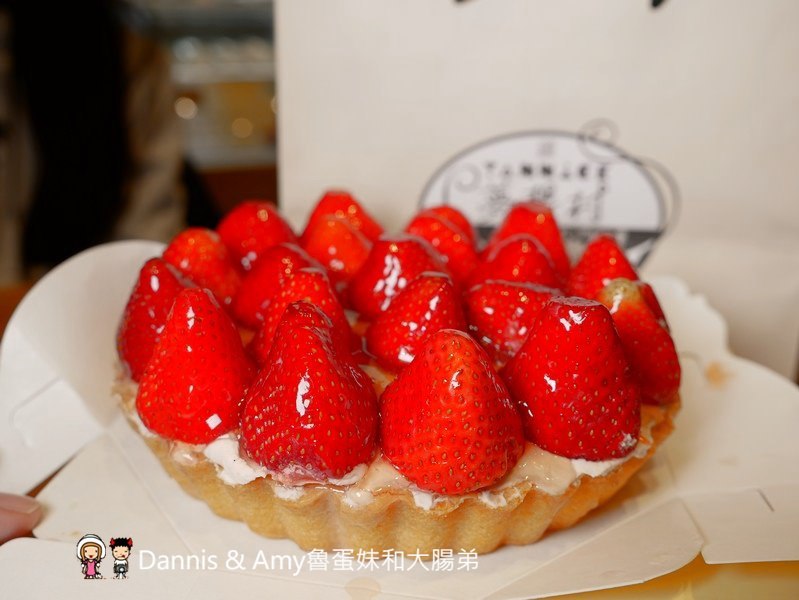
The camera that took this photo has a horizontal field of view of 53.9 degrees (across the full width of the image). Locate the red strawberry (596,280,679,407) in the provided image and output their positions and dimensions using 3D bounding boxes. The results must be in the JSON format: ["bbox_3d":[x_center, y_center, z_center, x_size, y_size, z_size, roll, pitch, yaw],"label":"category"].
[{"bbox_3d":[0.062,0.010,0.223,0.031,0.034,0.031,-12,21,5],"label":"red strawberry"}]

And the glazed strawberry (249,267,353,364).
[{"bbox_3d":[-0.028,0.008,0.219,0.030,0.035,0.030,1,21,0],"label":"glazed strawberry"}]

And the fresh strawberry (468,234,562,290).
[{"bbox_3d":[0.038,-0.007,0.253,0.029,0.030,0.029,1,21,0],"label":"fresh strawberry"}]

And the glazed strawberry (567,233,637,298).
[{"bbox_3d":[0.069,-0.008,0.263,0.025,0.028,0.025,1,21,0],"label":"glazed strawberry"}]

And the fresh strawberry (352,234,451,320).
[{"bbox_3d":[-0.001,-0.008,0.256,0.031,0.026,0.031,1,21,0],"label":"fresh strawberry"}]

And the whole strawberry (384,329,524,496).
[{"bbox_3d":[0.012,0.024,0.180,0.034,0.035,0.034,1,21,0],"label":"whole strawberry"}]

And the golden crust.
[{"bbox_3d":[0.000,0.022,0.247,0.170,0.023,0.170,1,21,0],"label":"golden crust"}]

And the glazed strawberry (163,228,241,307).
[{"bbox_3d":[-0.067,-0.011,0.265,0.026,0.027,0.026,1,21,0],"label":"glazed strawberry"}]

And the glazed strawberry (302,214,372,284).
[{"bbox_3d":[-0.022,-0.018,0.285,0.026,0.025,0.026,1,21,0],"label":"glazed strawberry"}]

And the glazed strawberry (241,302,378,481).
[{"bbox_3d":[-0.020,0.019,0.175,0.031,0.037,0.031,1,21,0],"label":"glazed strawberry"}]

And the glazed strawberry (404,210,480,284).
[{"bbox_3d":[0.015,-0.016,0.284,0.028,0.034,0.028,-2,21,1],"label":"glazed strawberry"}]

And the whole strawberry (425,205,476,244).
[{"bbox_3d":[0.017,-0.023,0.302,0.026,0.028,0.026,1,21,0],"label":"whole strawberry"}]

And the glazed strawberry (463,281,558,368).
[{"bbox_3d":[0.035,0.007,0.234,0.032,0.028,0.032,4,21,-1],"label":"glazed strawberry"}]

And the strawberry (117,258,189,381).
[{"bbox_3d":[-0.064,0.005,0.222,0.033,0.034,0.033,1,21,0],"label":"strawberry"}]

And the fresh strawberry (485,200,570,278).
[{"bbox_3d":[0.046,-0.019,0.277,0.030,0.033,0.030,1,21,0],"label":"fresh strawberry"}]

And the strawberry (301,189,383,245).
[{"bbox_3d":[-0.022,-0.024,0.298,0.032,0.035,0.032,4,21,-1],"label":"strawberry"}]

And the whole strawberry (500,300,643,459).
[{"bbox_3d":[0.043,0.018,0.193,0.033,0.038,0.033,-2,21,1],"label":"whole strawberry"}]

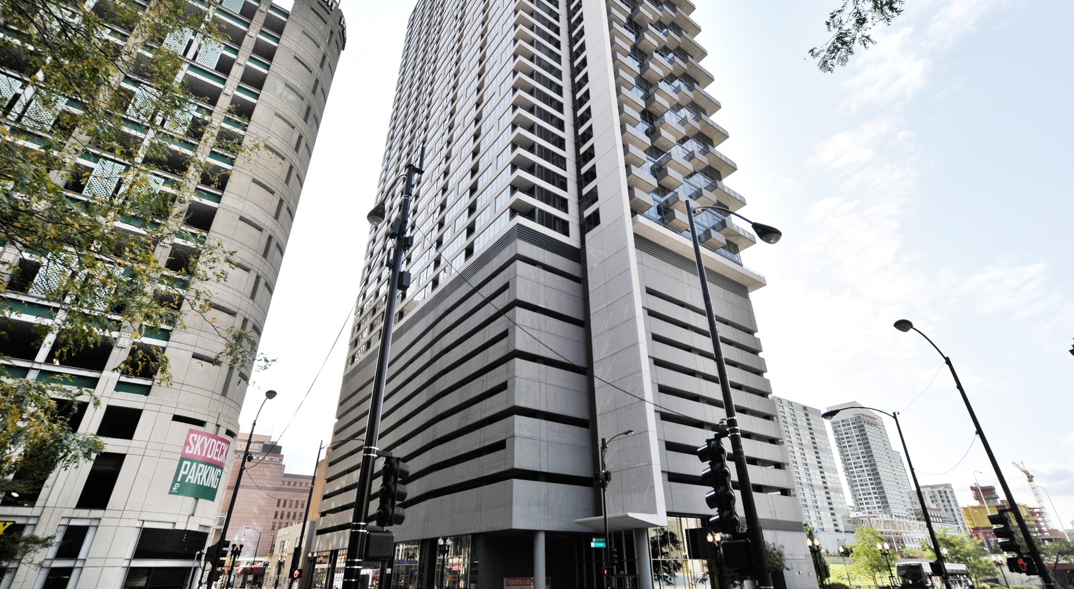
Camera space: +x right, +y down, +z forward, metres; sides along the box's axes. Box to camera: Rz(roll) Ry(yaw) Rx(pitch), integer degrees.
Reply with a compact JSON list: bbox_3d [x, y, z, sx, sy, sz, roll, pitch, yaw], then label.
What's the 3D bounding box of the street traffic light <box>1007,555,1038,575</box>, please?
[{"bbox_3d":[14.272,7.947,15.766,0.360,0.500,0.480,18,-34,-30],"label":"street traffic light"}]

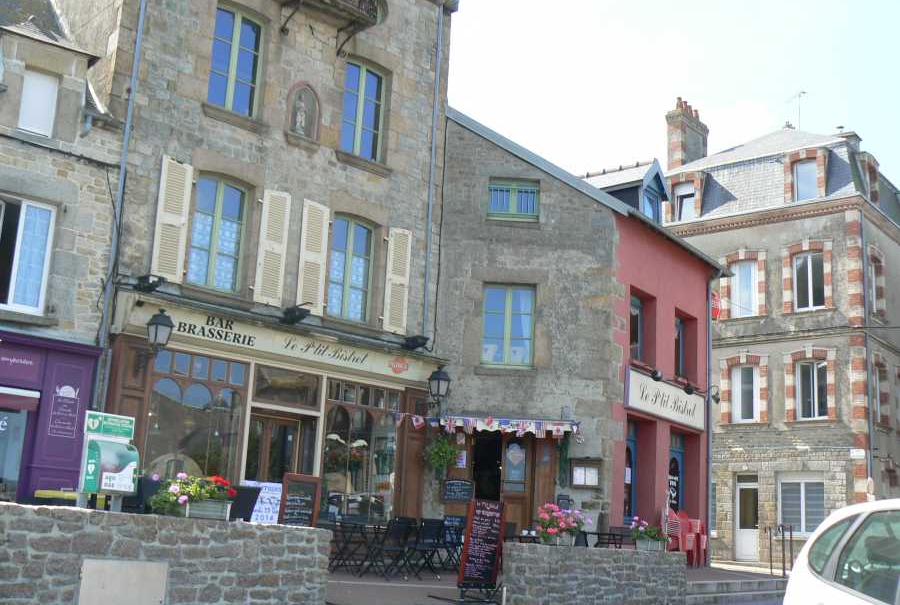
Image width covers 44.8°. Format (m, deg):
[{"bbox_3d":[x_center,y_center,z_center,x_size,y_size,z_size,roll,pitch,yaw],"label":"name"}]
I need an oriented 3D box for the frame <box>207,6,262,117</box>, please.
[{"bbox_3d":[-3.643,-4.120,18.567,0.100,1.870,1.000,-10,-18,44],"label":"frame"}]

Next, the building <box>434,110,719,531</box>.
[{"bbox_3d":[2.504,1.092,21.437,5.200,8.100,4.700,2,-14,4],"label":"building"}]

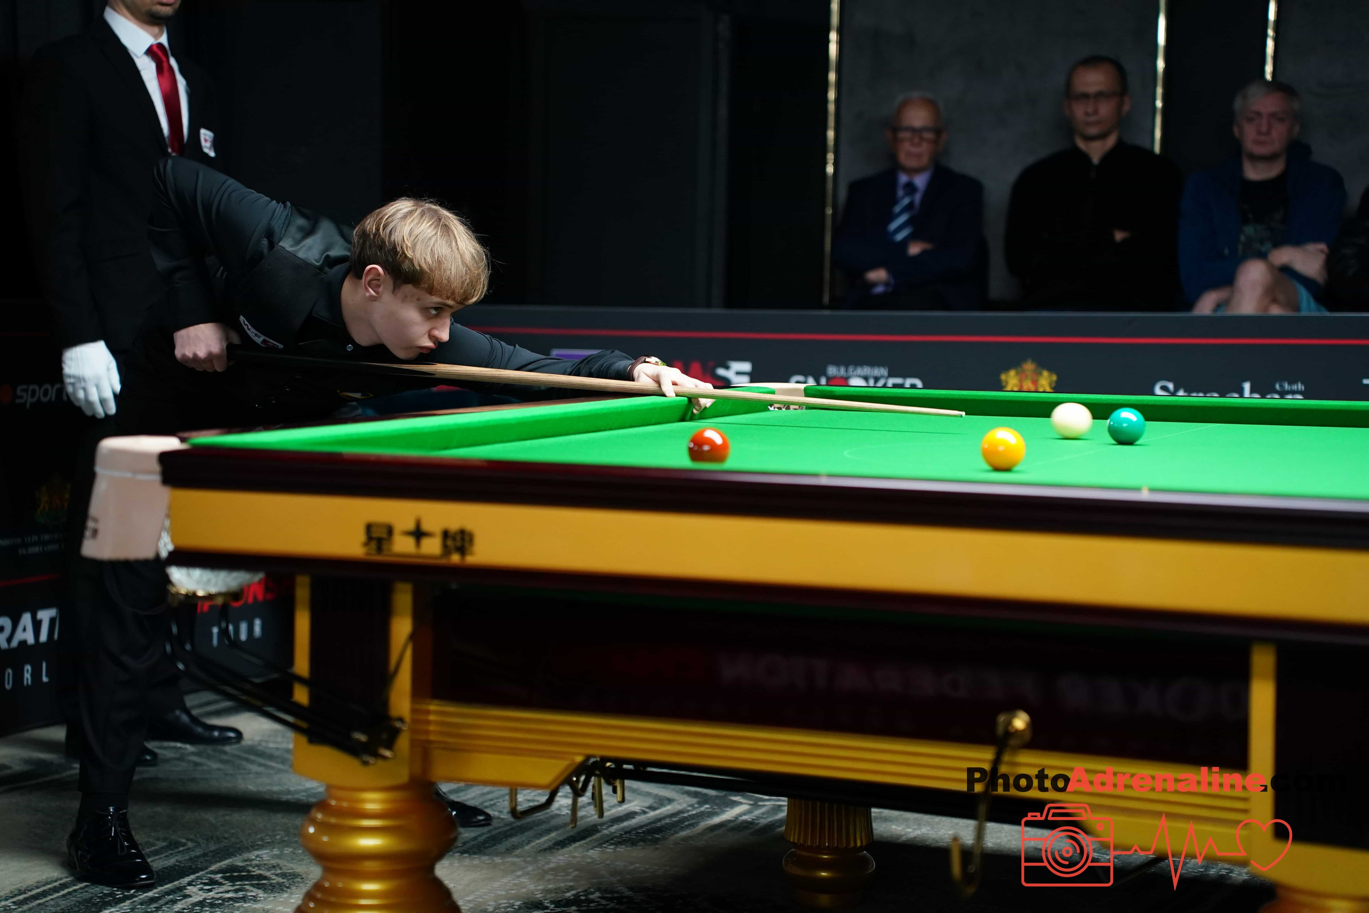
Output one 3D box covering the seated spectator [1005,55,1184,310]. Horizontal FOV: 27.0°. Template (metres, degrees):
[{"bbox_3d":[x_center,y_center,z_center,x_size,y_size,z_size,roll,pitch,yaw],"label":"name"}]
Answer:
[{"bbox_3d":[1.222,-0.558,8.754,0.560,1.360,0.800,2,4,14],"label":"seated spectator"}]

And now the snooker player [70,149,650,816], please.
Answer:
[{"bbox_3d":[-0.417,0.110,4.933,1.270,1.250,0.800,4,5,39],"label":"snooker player"}]

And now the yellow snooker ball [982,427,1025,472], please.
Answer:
[{"bbox_3d":[0.394,-0.009,3.520,0.052,0.052,0.052,1,4,0],"label":"yellow snooker ball"}]

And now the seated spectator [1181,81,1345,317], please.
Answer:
[{"bbox_3d":[1.719,-0.481,8.602,0.540,1.320,0.800,2,4,14],"label":"seated spectator"}]

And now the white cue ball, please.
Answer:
[{"bbox_3d":[0.567,-0.052,4.170,0.052,0.052,0.052,1,4,0],"label":"white cue ball"}]

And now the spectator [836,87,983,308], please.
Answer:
[{"bbox_3d":[0.647,-0.504,8.955,0.500,1.280,0.800,2,4,18],"label":"spectator"}]

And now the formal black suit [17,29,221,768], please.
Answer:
[{"bbox_3d":[-1.218,-0.179,6.259,0.310,1.500,0.520,4,5,40],"label":"formal black suit"}]

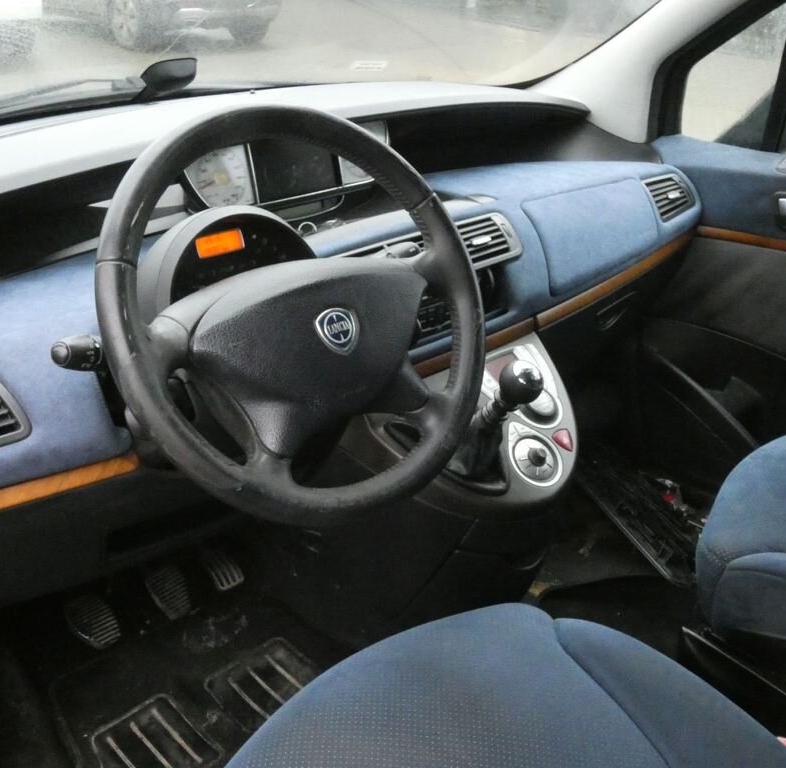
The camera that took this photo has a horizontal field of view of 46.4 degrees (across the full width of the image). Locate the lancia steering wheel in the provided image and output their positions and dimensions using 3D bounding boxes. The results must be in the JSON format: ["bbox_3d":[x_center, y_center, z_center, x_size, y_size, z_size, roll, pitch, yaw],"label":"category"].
[{"bbox_3d":[-0.083,-0.064,0.846,0.385,0.385,0.110,-22,4,-32],"label":"lancia steering wheel"}]

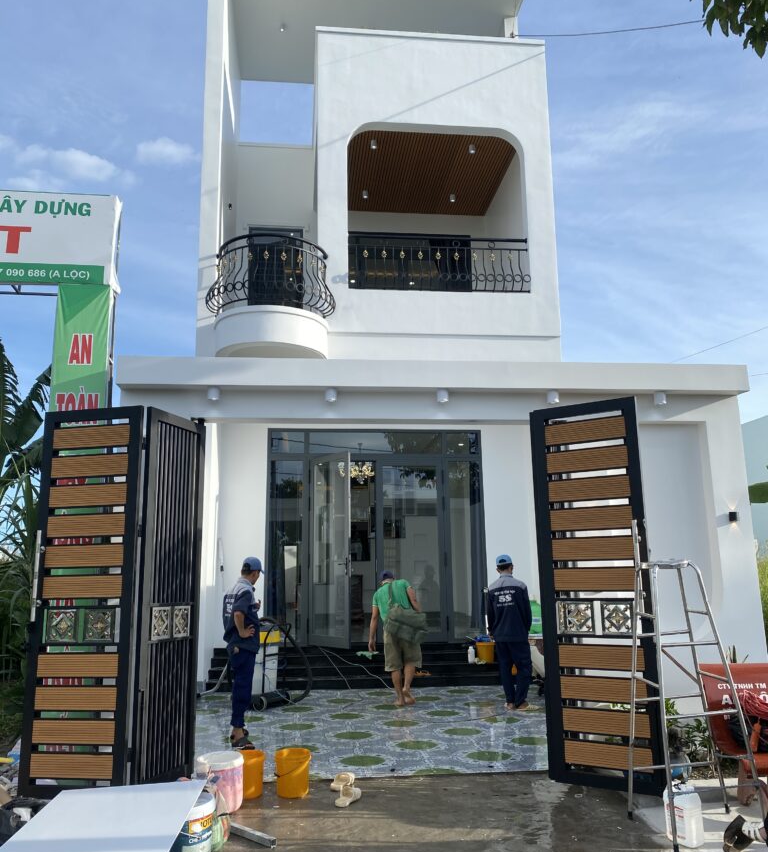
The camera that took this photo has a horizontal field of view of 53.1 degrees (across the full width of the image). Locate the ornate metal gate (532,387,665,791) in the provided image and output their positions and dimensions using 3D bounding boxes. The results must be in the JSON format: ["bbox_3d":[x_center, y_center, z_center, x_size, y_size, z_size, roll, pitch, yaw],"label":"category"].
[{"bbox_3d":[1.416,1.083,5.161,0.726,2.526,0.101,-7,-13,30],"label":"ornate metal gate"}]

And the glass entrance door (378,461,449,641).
[{"bbox_3d":[0.413,1.849,11.604,1.074,2.721,0.071,0,-12,-7],"label":"glass entrance door"}]

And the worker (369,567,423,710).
[{"bbox_3d":[0.134,2.453,9.002,0.626,1.495,0.586,1,-12,-8],"label":"worker"}]

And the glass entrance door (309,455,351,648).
[{"bbox_3d":[-0.755,1.706,10.571,0.051,2.586,0.937,8,-14,-40],"label":"glass entrance door"}]

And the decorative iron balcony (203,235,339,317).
[{"bbox_3d":[-1.536,-2.097,10.541,1.787,0.927,0.828,0,-12,-7],"label":"decorative iron balcony"}]

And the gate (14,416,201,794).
[{"bbox_3d":[-1.868,1.174,5.378,0.956,2.547,0.735,-2,-11,6],"label":"gate"}]

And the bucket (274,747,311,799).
[{"bbox_3d":[-0.616,2.361,5.229,0.249,0.273,0.249,0,-11,-6],"label":"bucket"}]

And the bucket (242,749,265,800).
[{"bbox_3d":[-0.929,2.364,5.219,0.249,0.273,0.249,0,-11,-6],"label":"bucket"}]

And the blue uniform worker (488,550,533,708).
[{"bbox_3d":[1.410,2.285,8.645,0.525,1.656,0.384,-5,-13,19],"label":"blue uniform worker"}]

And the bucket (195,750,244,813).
[{"bbox_3d":[-1.073,2.340,5.055,0.306,0.317,0.306,0,-12,-7],"label":"bucket"}]

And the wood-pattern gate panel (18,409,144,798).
[{"bbox_3d":[-2.099,1.176,5.381,0.798,2.646,0.071,-3,-12,10],"label":"wood-pattern gate panel"}]

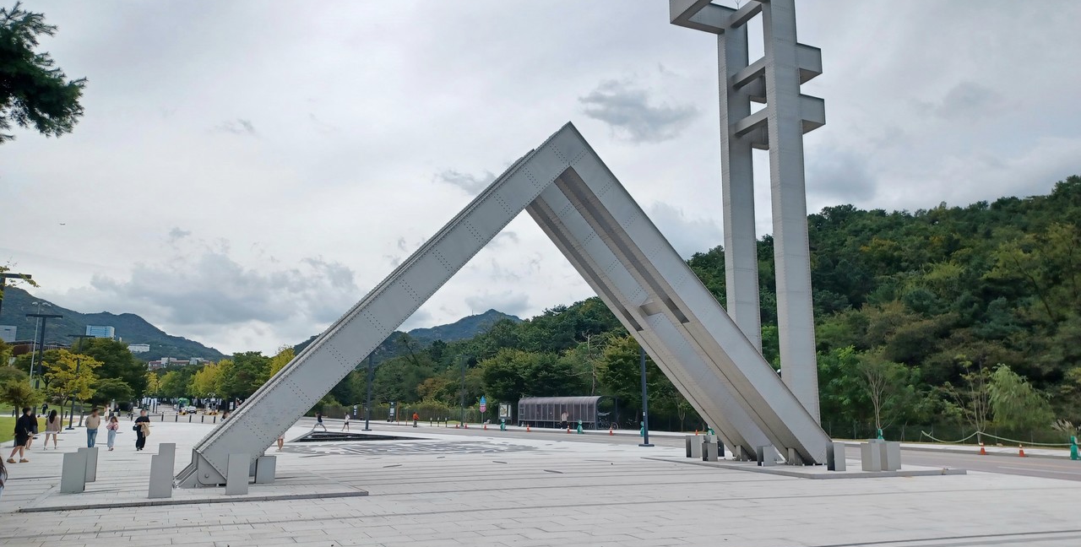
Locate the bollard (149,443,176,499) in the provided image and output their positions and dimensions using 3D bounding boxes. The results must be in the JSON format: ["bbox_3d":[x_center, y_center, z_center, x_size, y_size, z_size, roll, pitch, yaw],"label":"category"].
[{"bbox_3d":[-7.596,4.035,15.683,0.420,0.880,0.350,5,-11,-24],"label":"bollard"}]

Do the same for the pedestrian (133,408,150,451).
[{"bbox_3d":[-16.573,6.549,32.573,0.580,1.670,0.400,5,-11,-26],"label":"pedestrian"}]

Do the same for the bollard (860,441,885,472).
[{"bbox_3d":[9.061,5.050,21.413,0.370,0.750,0.360,5,-11,-24],"label":"bollard"}]

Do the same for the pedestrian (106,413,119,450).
[{"bbox_3d":[-17.730,6.647,32.414,0.450,1.410,0.350,6,-11,-28],"label":"pedestrian"}]

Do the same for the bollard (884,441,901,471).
[{"bbox_3d":[10.130,5.343,22.752,0.410,0.780,0.340,5,-11,-24],"label":"bollard"}]

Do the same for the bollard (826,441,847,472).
[{"bbox_3d":[8.501,5.288,22.497,0.400,0.780,0.330,5,-11,-24],"label":"bollard"}]

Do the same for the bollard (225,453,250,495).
[{"bbox_3d":[-6.156,4.078,15.870,0.410,0.780,0.340,5,-11,-24],"label":"bollard"}]

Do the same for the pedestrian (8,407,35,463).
[{"bbox_3d":[-17.179,5.348,25.850,0.650,1.730,0.500,-2,-10,13],"label":"pedestrian"}]

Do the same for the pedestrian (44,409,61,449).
[{"bbox_3d":[-20.811,6.673,33.341,0.540,1.620,0.380,5,-11,-25],"label":"pedestrian"}]

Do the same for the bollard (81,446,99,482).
[{"bbox_3d":[-10.092,4.264,17.399,0.400,0.740,0.320,5,-11,-24],"label":"bollard"}]

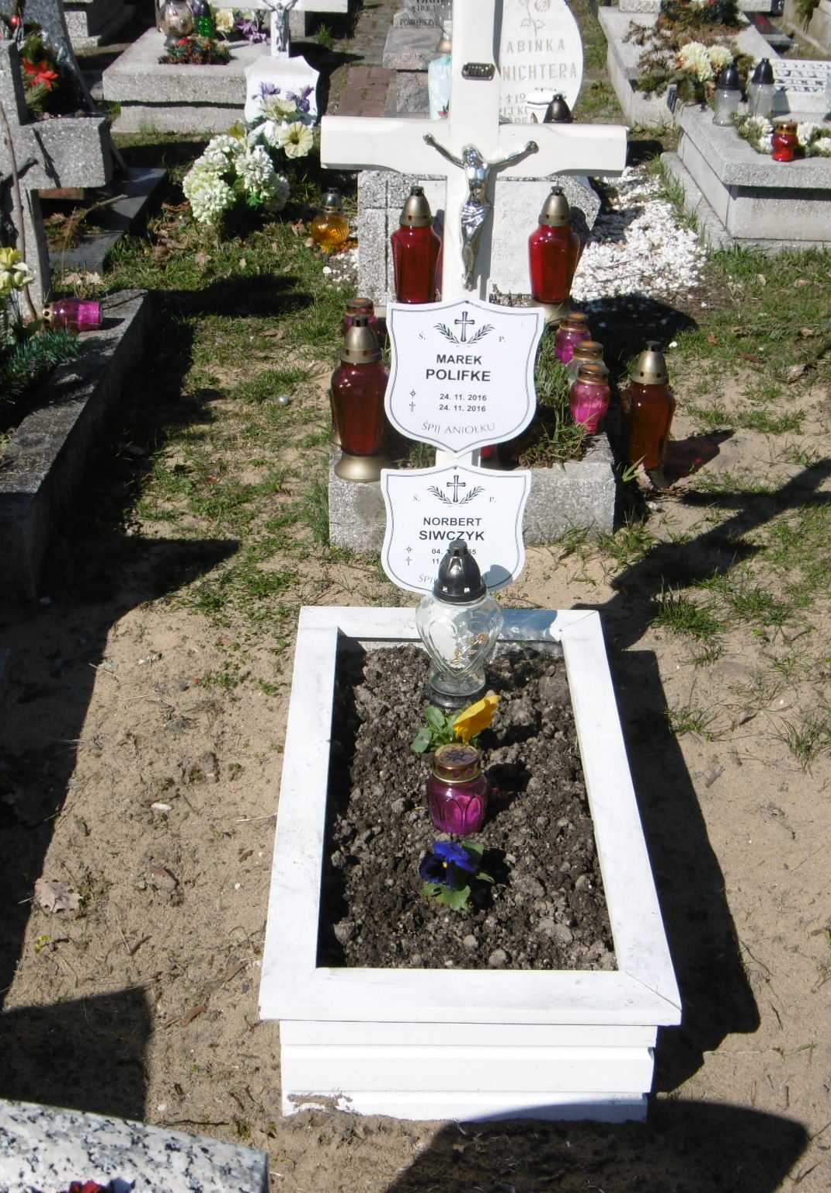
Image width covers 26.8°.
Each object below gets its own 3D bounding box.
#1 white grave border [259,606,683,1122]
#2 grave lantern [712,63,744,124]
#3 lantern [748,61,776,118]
[{"bbox_3d":[0.058,0.326,2.486,0.490,0.175,0.958,1,28,-1],"label":"white grave border"},{"bbox_3d":[0.996,-1.619,5.610,0.088,0.188,0.088,2,28,0],"label":"grave lantern"},{"bbox_3d":[1.157,-1.696,5.822,0.098,0.187,0.098,1,28,-1],"label":"lantern"}]

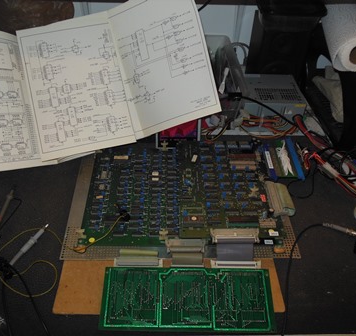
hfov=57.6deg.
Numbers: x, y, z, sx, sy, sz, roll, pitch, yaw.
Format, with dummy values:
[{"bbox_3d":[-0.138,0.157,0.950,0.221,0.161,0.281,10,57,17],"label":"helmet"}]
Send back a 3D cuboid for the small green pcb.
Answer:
[{"bbox_3d":[0.016,0.209,0.515,0.267,0.014,0.097,2,56,-2],"label":"small green pcb"}]

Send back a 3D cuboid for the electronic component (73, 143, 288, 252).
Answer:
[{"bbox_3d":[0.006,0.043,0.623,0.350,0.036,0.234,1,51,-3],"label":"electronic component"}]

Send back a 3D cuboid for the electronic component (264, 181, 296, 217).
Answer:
[{"bbox_3d":[0.190,0.058,0.604,0.044,0.028,0.072,1,51,-3],"label":"electronic component"}]

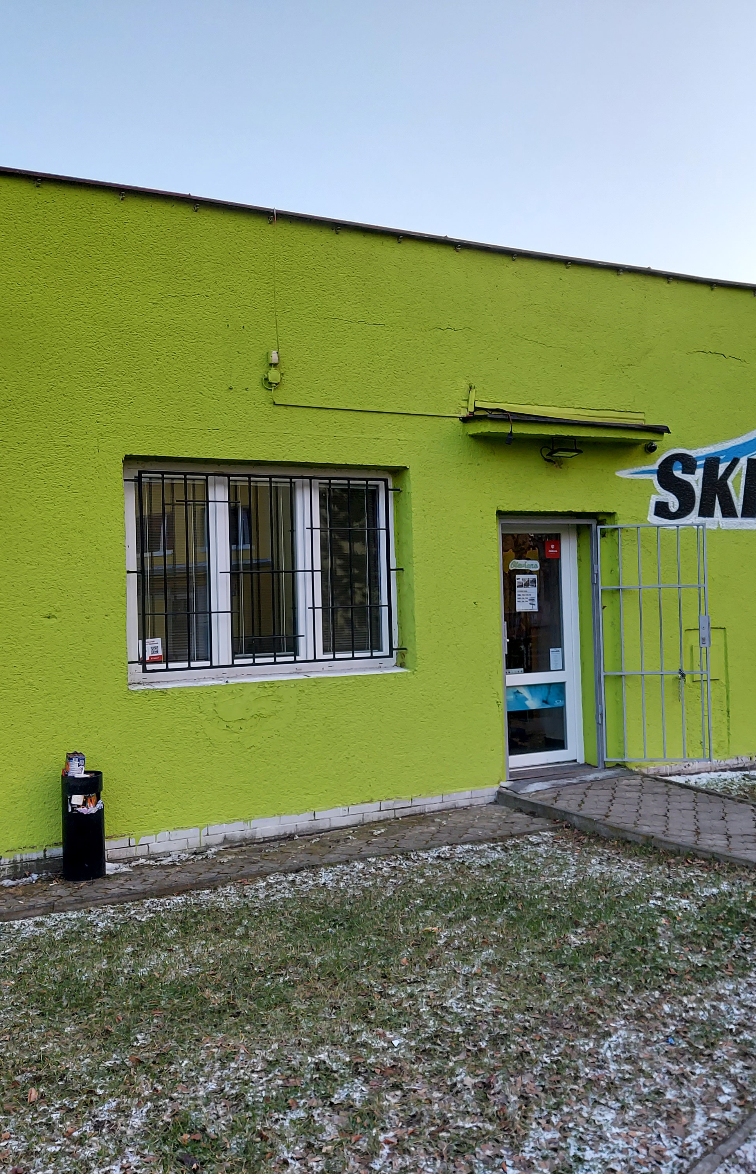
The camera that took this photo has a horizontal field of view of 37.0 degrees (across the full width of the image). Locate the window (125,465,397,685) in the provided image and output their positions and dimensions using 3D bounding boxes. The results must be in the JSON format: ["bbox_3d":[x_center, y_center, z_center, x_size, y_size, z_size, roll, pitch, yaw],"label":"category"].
[{"bbox_3d":[-0.745,-0.105,7.815,2.015,1.435,0.150,-1,0,-30],"label":"window"}]

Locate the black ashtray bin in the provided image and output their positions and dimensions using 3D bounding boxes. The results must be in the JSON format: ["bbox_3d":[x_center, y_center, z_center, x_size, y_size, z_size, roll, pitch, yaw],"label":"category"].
[{"bbox_3d":[-1.766,1.428,6.780,0.245,0.595,0.245,-1,0,-30],"label":"black ashtray bin"}]

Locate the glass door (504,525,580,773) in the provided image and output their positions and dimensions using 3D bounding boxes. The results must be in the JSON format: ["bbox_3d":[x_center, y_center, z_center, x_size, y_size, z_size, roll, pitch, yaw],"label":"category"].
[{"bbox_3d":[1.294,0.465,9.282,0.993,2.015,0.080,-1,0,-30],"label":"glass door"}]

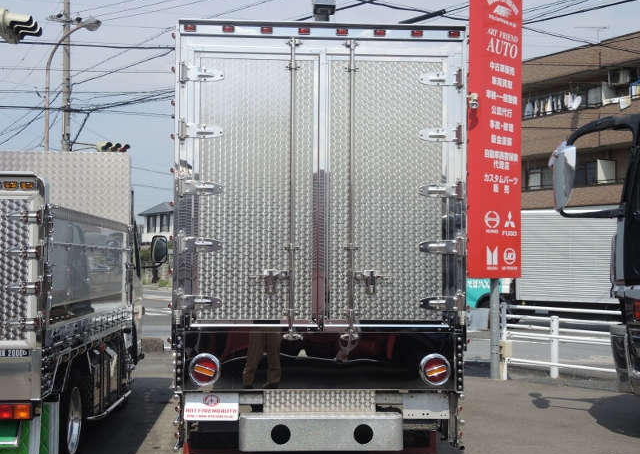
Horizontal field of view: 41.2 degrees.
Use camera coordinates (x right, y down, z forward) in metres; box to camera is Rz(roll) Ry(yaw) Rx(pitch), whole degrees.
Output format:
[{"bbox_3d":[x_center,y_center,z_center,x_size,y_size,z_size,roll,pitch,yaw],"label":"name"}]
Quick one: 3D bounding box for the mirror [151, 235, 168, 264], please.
[{"bbox_3d":[-1.819,0.256,9.650,0.169,0.315,0.090,0,-3,5],"label":"mirror"}]

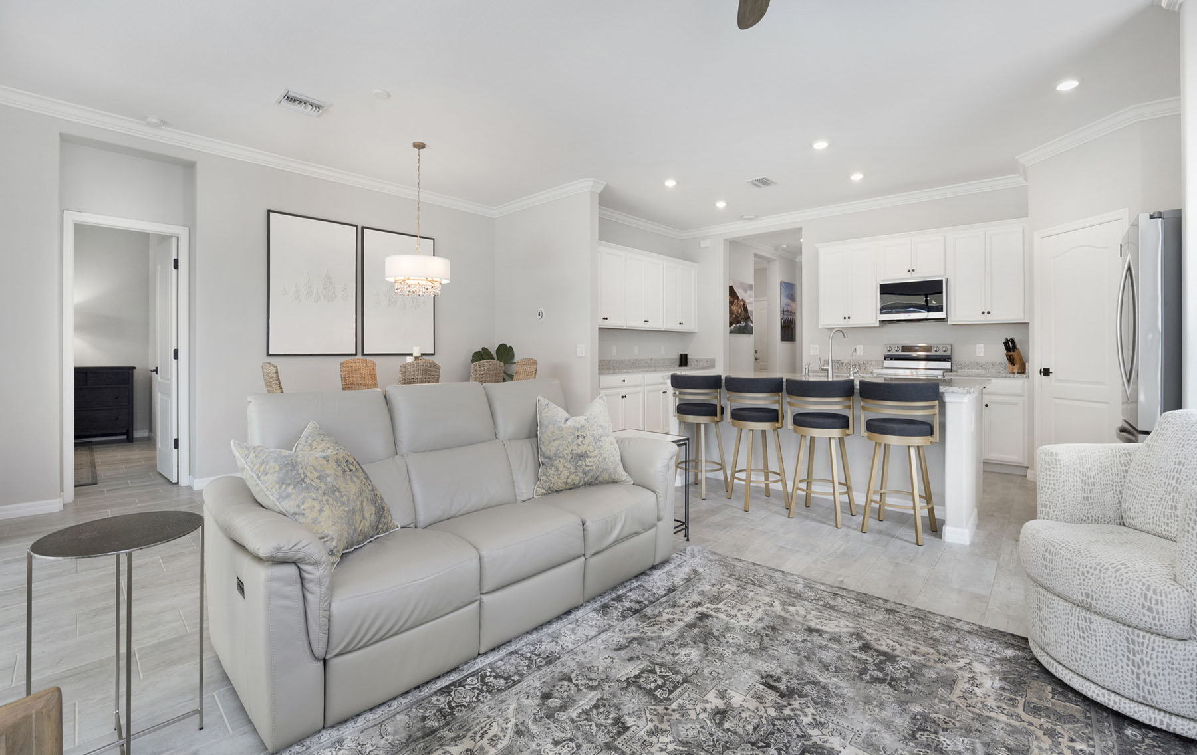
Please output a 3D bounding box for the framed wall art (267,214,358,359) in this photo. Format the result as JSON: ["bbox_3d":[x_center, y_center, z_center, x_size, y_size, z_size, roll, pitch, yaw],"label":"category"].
[{"bbox_3d":[-2.927,-0.934,5.150,0.040,1.390,0.880,2,3,42],"label":"framed wall art"}]

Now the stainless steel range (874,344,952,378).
[{"bbox_3d":[3.517,0.285,5.588,0.710,1.200,0.700,2,3,42],"label":"stainless steel range"}]

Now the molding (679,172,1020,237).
[{"bbox_3d":[2.862,-2.184,6.558,4.250,0.120,0.110,2,3,42],"label":"molding"}]

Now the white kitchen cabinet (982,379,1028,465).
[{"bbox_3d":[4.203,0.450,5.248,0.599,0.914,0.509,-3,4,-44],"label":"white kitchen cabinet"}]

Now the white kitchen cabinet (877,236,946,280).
[{"bbox_3d":[3.701,-1.370,5.842,0.332,0.447,0.672,-3,4,-44],"label":"white kitchen cabinet"}]

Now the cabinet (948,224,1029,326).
[{"bbox_3d":[4.236,-1.075,5.418,0.332,1.004,0.670,-3,4,-44],"label":"cabinet"}]

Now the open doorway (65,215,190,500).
[{"bbox_3d":[-3.999,-0.177,4.262,0.130,2.270,0.800,2,3,42],"label":"open doorway"}]

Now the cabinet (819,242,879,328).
[{"bbox_3d":[3.123,-1.138,6.179,0.690,1.020,0.340,2,3,42],"label":"cabinet"}]

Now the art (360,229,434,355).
[{"bbox_3d":[-2.330,-0.982,5.872,0.039,1.460,0.895,2,3,36],"label":"art"}]

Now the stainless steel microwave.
[{"bbox_3d":[3.679,-0.888,5.799,0.385,0.449,0.633,-3,4,-44],"label":"stainless steel microwave"}]

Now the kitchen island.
[{"bbox_3d":[1.844,0.484,4.327,2.350,0.970,1.160,2,3,42],"label":"kitchen island"}]

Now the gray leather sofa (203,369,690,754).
[{"bbox_3d":[-0.670,0.586,2.642,1.111,1.059,2.150,2,3,39],"label":"gray leather sofa"}]

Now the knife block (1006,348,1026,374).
[{"bbox_3d":[4.373,-0.176,5.212,0.167,0.256,0.104,-1,3,-14],"label":"knife block"}]

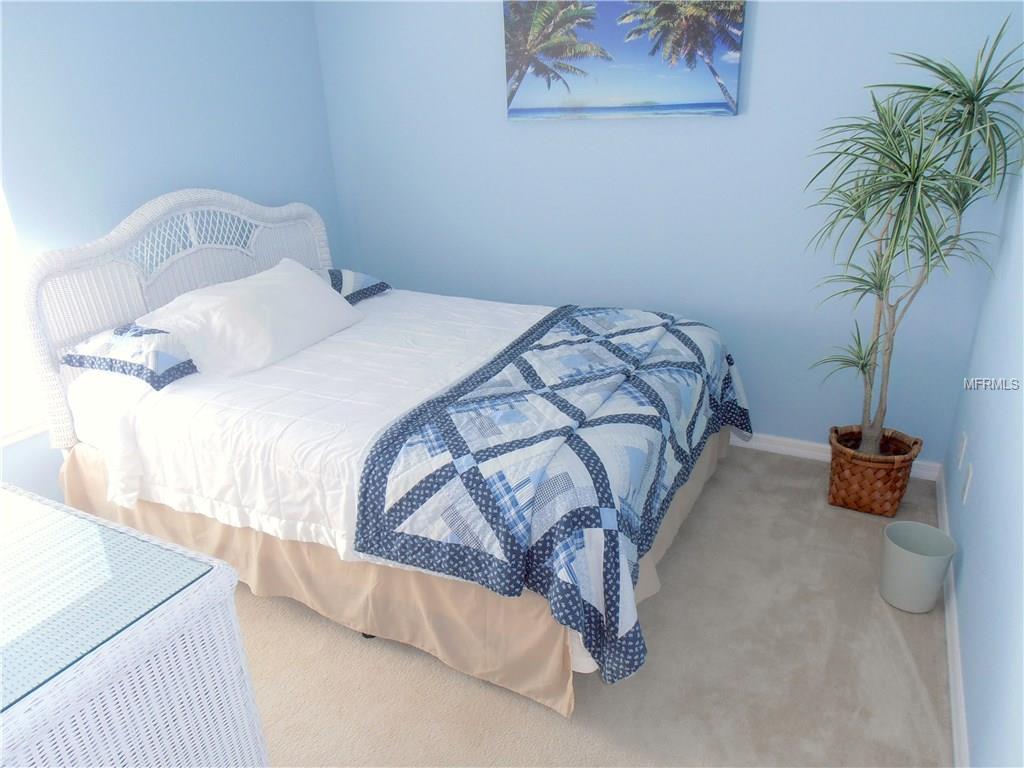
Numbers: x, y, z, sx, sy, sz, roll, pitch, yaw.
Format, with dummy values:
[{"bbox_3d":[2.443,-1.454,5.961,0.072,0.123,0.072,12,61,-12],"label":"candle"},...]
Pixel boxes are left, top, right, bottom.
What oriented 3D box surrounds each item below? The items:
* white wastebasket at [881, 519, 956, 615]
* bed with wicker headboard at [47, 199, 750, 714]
[{"bbox_3d":[1.260,0.578,2.231,0.194,0.222,0.194,9,24,26],"label":"white wastebasket"},{"bbox_3d":[-0.394,-0.107,2.761,2.151,1.231,1.642,9,24,26],"label":"bed with wicker headboard"}]

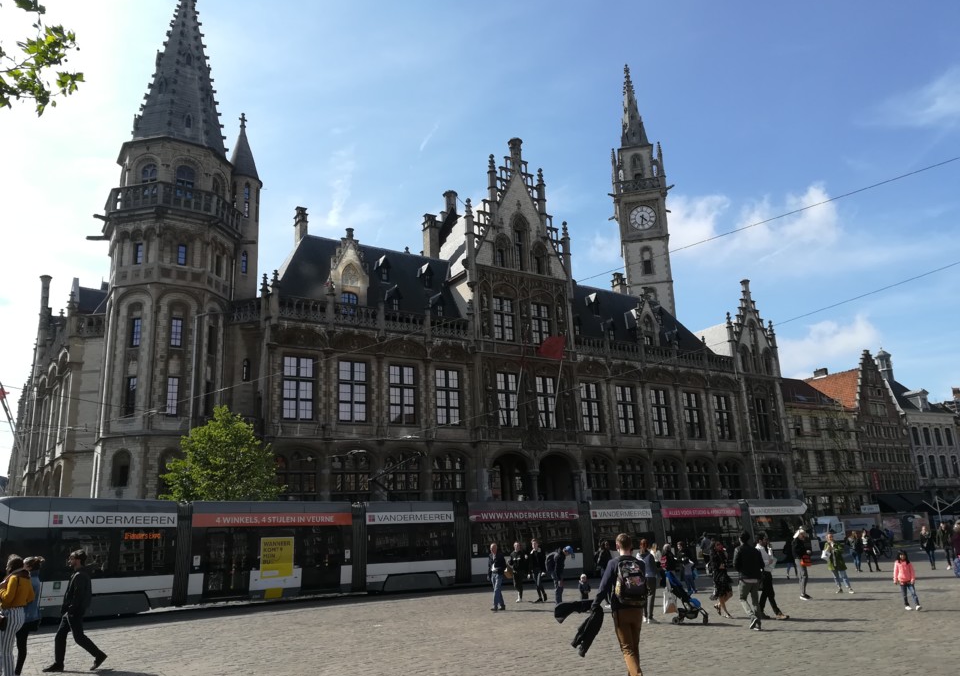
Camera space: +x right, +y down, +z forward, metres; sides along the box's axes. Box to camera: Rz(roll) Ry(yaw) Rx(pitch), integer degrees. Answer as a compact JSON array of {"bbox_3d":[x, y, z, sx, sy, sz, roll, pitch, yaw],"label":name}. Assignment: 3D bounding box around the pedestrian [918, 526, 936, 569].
[{"bbox_3d":[18.766,8.786,30.223,0.500,1.710,0.450,-10,-17,25],"label":"pedestrian"}]

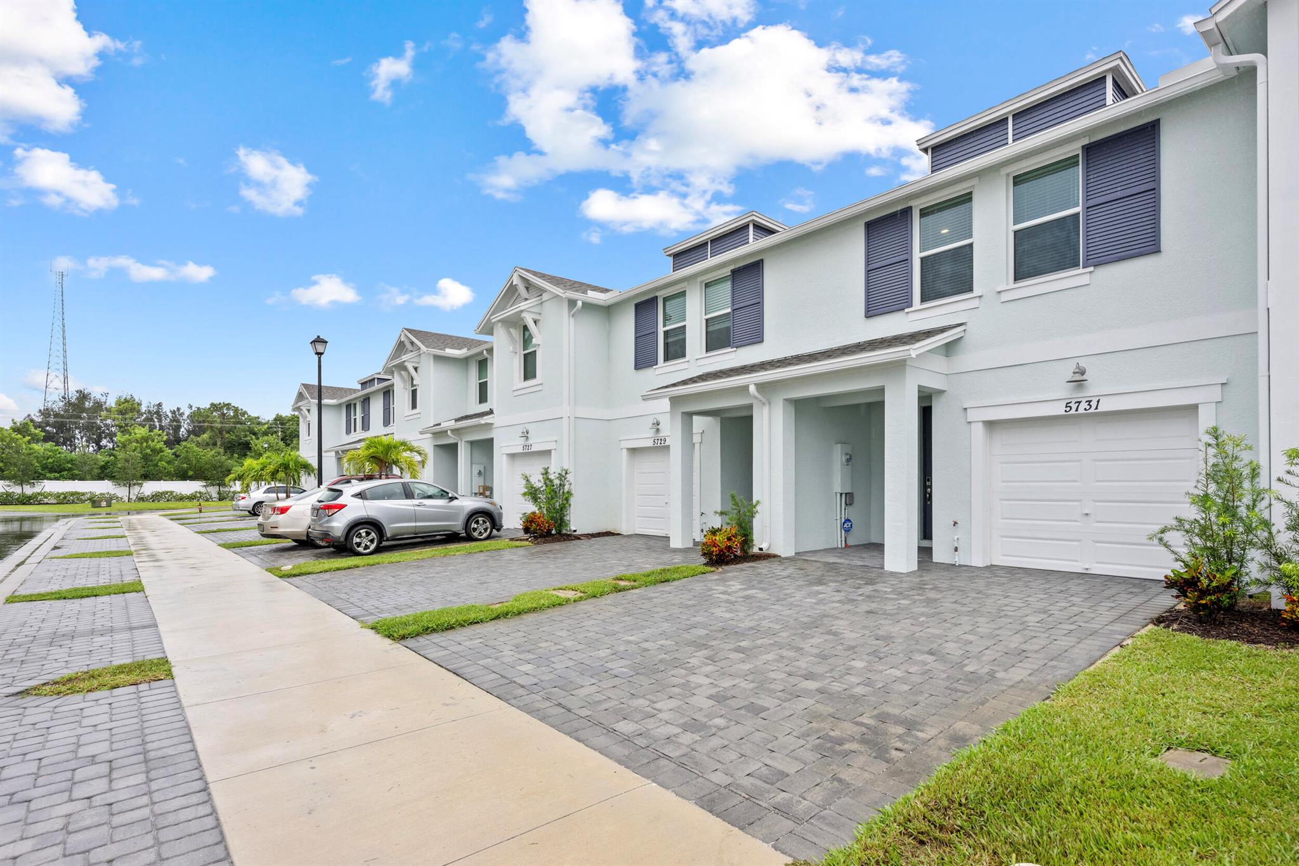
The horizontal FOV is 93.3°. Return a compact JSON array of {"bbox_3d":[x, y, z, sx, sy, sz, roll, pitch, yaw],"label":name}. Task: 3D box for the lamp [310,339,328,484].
[{"bbox_3d":[-9.303,0.100,17.300,0.470,5.700,0.470,2,-4,-41],"label":"lamp"}]

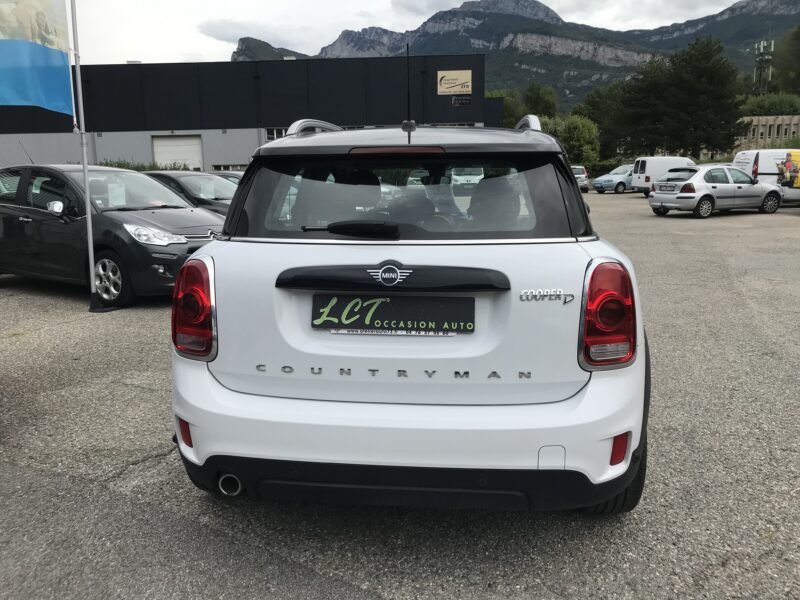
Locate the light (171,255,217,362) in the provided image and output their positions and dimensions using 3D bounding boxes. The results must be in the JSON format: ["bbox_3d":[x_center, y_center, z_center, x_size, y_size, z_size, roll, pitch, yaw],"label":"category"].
[{"bbox_3d":[-0.693,0.025,2.197,0.187,0.330,0.133,5,13,25],"label":"light"}]

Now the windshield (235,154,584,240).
[{"bbox_3d":[-0.006,-0.344,2.138,1.152,0.330,0.128,1,-13,7],"label":"windshield"}]

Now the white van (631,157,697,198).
[{"bbox_3d":[13.613,-5.895,30.904,4.400,1.910,1.800,-2,12,-5],"label":"white van"}]

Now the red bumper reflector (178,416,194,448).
[{"bbox_3d":[-0.736,0.459,2.240,0.064,0.106,0.035,4,12,22],"label":"red bumper reflector"}]

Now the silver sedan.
[{"bbox_3d":[9.289,-3.200,18.845,3.960,1.410,1.680,-6,13,-23],"label":"silver sedan"}]

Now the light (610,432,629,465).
[{"bbox_3d":[0.701,0.473,2.067,0.064,0.106,0.035,-2,12,-8],"label":"light"}]

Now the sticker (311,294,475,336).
[{"bbox_3d":[-0.024,0.043,2.030,0.515,0.110,0.018,1,12,7],"label":"sticker"}]

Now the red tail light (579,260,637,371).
[{"bbox_3d":[0.663,0.041,2.034,0.187,0.330,0.133,-3,12,-12],"label":"red tail light"}]

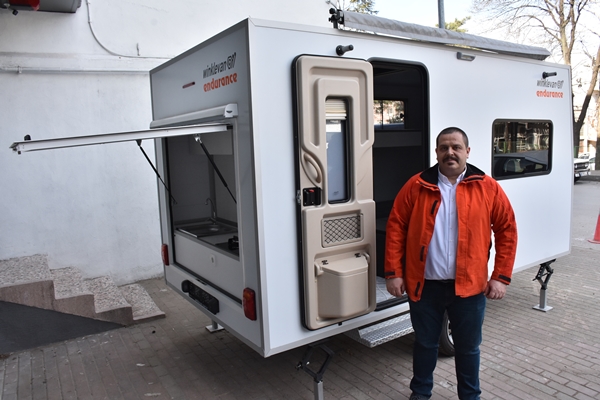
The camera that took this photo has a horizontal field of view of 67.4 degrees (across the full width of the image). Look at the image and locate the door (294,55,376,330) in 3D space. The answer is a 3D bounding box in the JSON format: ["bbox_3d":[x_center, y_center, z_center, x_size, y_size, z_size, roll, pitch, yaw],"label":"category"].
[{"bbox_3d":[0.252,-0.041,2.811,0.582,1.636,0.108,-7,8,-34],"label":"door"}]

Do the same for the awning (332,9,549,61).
[{"bbox_3d":[1.296,-1.249,3.502,2.582,0.109,0.109,-7,8,-34],"label":"awning"}]

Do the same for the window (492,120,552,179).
[{"bbox_3d":[2.012,-0.461,4.038,0.979,0.503,0.038,-7,8,-34],"label":"window"}]

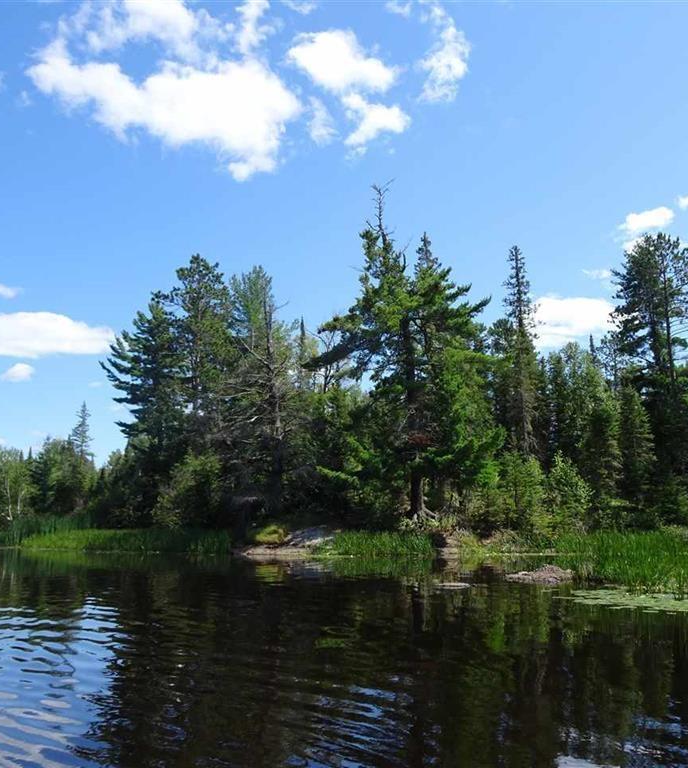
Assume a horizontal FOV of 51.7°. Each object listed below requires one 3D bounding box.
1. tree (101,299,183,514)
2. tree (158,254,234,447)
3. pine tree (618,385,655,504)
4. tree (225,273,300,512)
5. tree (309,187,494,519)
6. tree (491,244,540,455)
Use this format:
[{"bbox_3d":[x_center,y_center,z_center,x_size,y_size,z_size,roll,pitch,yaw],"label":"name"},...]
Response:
[{"bbox_3d":[-12.735,1.202,44.695,5.157,13.799,4.899,0,-12,0],"label":"tree"},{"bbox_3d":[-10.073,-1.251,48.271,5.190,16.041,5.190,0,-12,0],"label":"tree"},{"bbox_3d":[14.885,3.099,36.128,1.832,6.279,1.832,0,-12,0],"label":"pine tree"},{"bbox_3d":[-4.623,0.113,40.325,4.084,14.361,3.880,0,-12,0],"label":"tree"},{"bbox_3d":[3.090,-2.136,38.241,9.994,18.436,7.995,0,-12,0],"label":"tree"},{"bbox_3d":[10.591,-1.434,43.712,3.088,15.242,3.088,0,-12,0],"label":"tree"}]

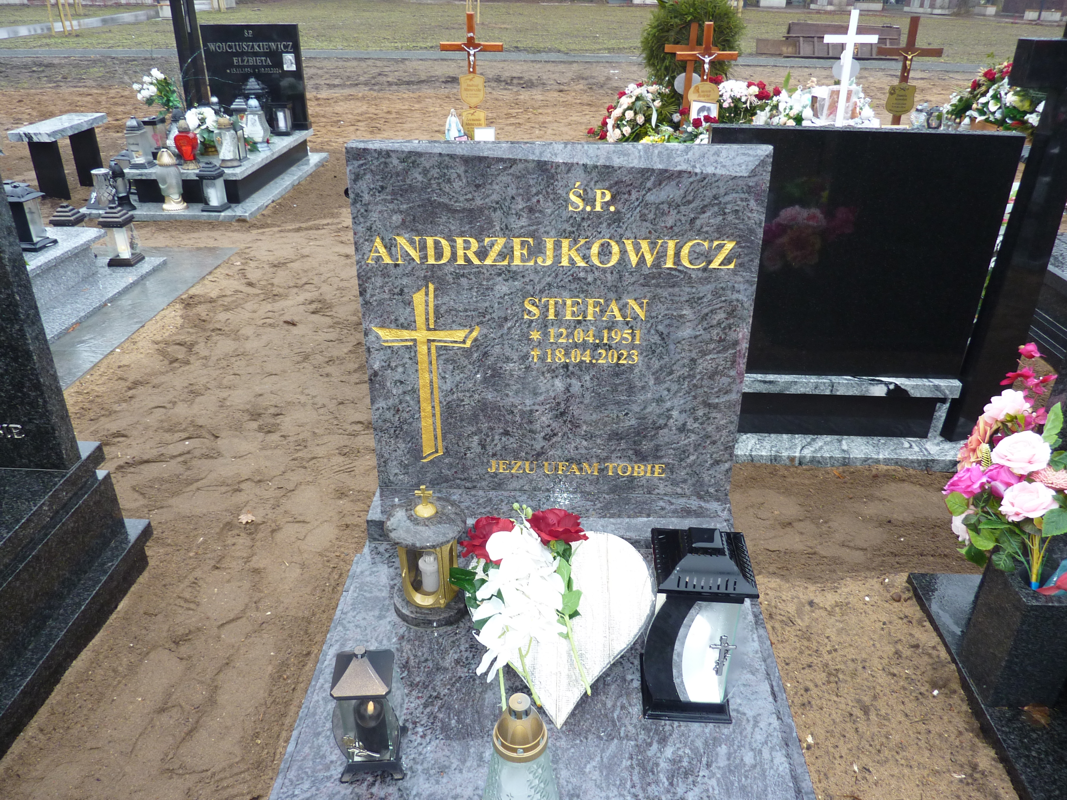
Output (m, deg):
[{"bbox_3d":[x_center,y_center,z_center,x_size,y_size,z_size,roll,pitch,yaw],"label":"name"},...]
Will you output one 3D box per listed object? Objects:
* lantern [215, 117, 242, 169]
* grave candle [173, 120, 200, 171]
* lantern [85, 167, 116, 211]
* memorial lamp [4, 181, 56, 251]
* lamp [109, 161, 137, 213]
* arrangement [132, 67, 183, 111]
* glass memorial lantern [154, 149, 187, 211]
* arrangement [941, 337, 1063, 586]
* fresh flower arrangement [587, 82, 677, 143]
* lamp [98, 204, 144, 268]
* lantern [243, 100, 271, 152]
[{"bbox_3d":[-2.184,-1.837,5.481,0.170,0.335,0.155,1,29,2],"label":"lantern"},{"bbox_3d":[-2.242,-1.659,5.011,0.147,0.289,0.121,-1,26,-2],"label":"grave candle"},{"bbox_3d":[-2.707,-1.325,4.825,0.147,0.226,0.137,-1,26,-2],"label":"lantern"},{"bbox_3d":[-2.150,-0.783,3.253,0.147,0.278,0.147,-1,26,-2],"label":"memorial lamp"},{"bbox_3d":[-2.546,-1.330,4.772,0.121,0.283,0.126,-1,26,-2],"label":"lamp"},{"bbox_3d":[-2.859,-2.363,5.880,0.336,0.326,0.283,-1,26,-2],"label":"arrangement"},{"bbox_3d":[-2.500,-1.512,5.283,0.175,0.400,0.150,1,29,2],"label":"glass memorial lantern"},{"bbox_3d":[0.985,0.148,1.473,0.340,0.560,0.290,1,29,2],"label":"arrangement"},{"bbox_3d":[0.939,-2.687,7.301,0.850,0.620,0.550,1,29,2],"label":"fresh flower arrangement"},{"bbox_3d":[-2.282,-0.926,4.247,0.155,0.320,0.155,1,29,2],"label":"lamp"},{"bbox_3d":[-2.083,-2.079,5.804,0.152,0.352,0.152,-1,26,-2],"label":"lantern"}]

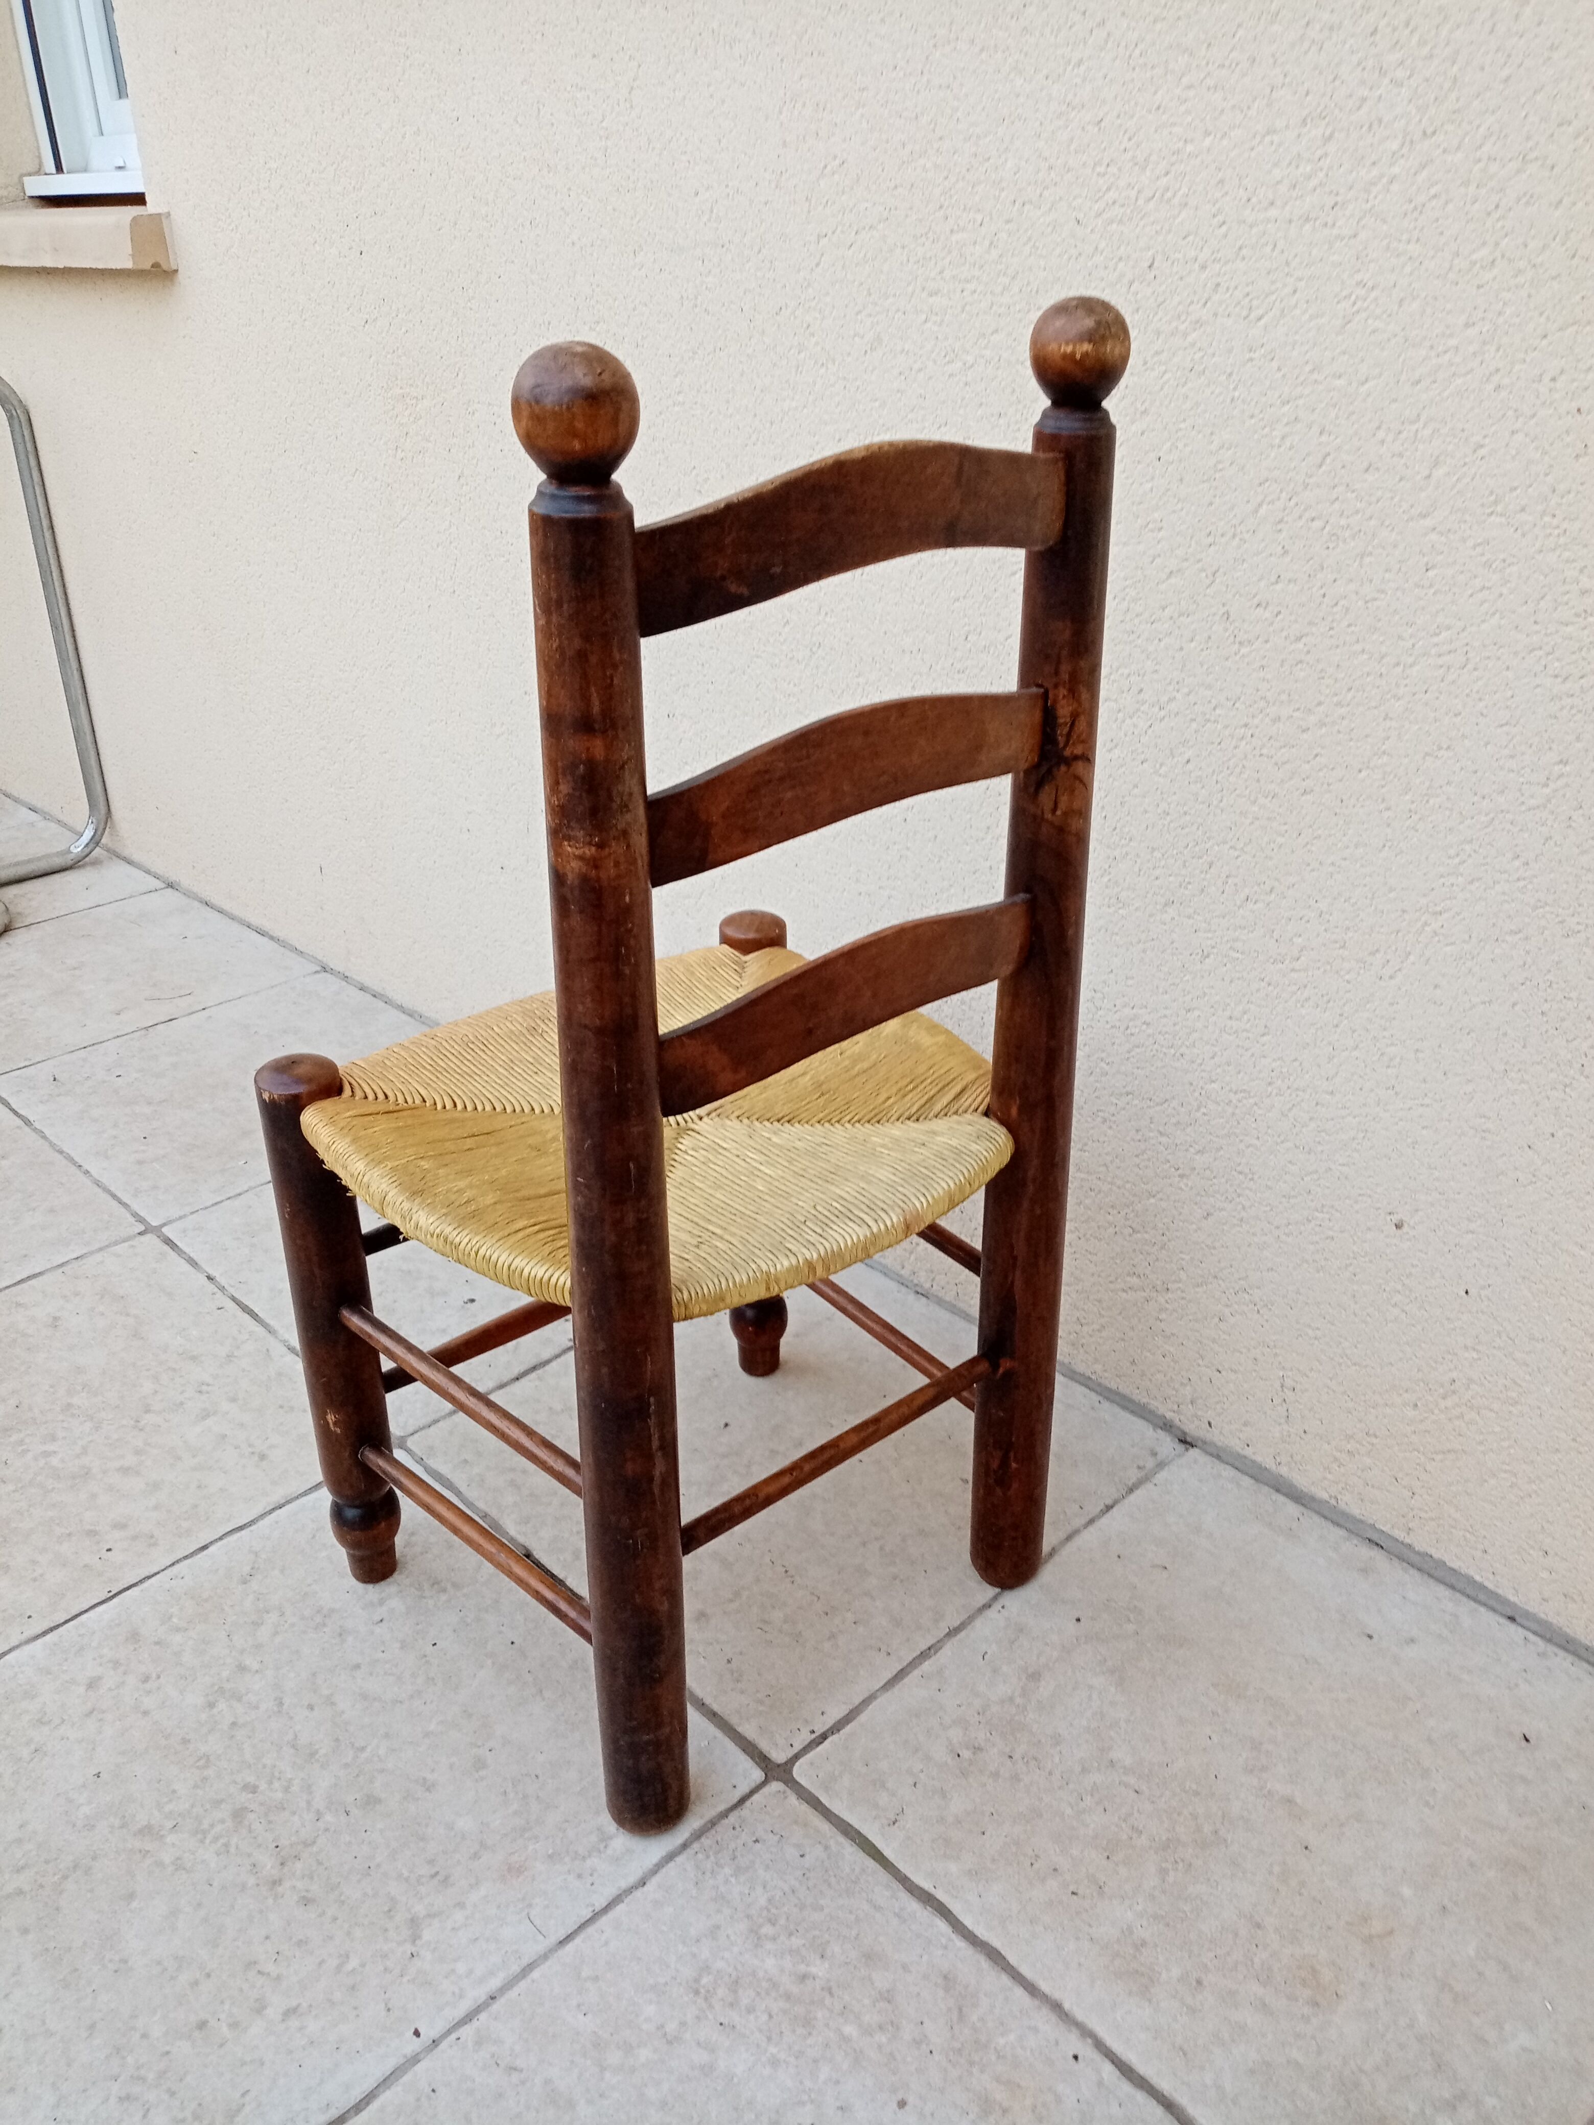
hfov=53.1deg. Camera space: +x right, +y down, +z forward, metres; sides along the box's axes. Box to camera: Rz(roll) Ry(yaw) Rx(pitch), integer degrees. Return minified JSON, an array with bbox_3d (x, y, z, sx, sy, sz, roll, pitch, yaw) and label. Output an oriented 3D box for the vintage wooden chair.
[{"bbox_3d":[-0.071,-0.006,0.986,0.425,0.841,0.356,-22,34,-36],"label":"vintage wooden chair"}]

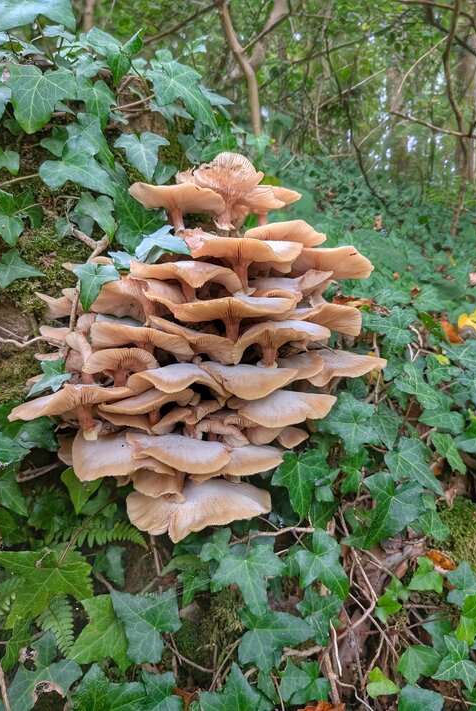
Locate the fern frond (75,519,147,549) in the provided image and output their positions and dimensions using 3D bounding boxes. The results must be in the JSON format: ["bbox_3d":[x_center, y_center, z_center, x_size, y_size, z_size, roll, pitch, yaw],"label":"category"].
[{"bbox_3d":[-0.163,0.227,0.630,0.085,0.031,0.030,-1,-30,-4],"label":"fern frond"}]

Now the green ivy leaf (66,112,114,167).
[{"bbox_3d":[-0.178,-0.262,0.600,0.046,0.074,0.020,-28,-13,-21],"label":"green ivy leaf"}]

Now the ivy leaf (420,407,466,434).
[{"bbox_3d":[0.313,0.100,0.760,0.059,0.015,0.042,1,50,9],"label":"ivy leaf"}]

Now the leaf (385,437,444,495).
[{"bbox_3d":[0.250,0.156,0.700,0.073,0.076,0.022,1,-28,7],"label":"leaf"}]

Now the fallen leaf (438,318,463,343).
[{"bbox_3d":[0.338,-0.040,0.789,0.023,0.011,0.070,-17,37,2],"label":"fallen leaf"}]

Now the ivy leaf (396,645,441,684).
[{"bbox_3d":[0.223,0.382,0.610,0.047,0.038,0.015,1,-30,7],"label":"ivy leaf"}]

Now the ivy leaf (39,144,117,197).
[{"bbox_3d":[-0.221,-0.255,0.680,0.095,0.086,0.022,-1,-30,-7],"label":"ivy leaf"}]

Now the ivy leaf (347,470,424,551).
[{"bbox_3d":[0.197,0.207,0.660,0.095,0.091,0.022,1,-21,7],"label":"ivy leaf"}]

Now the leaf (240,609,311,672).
[{"bbox_3d":[0.044,0.335,0.580,0.084,0.064,0.022,0,-27,0],"label":"leaf"}]

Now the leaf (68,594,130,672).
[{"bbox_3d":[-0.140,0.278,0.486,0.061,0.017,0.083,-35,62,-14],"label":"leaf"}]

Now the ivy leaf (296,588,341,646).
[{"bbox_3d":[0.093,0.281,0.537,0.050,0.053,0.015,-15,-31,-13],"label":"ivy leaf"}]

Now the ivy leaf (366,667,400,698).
[{"bbox_3d":[0.177,0.397,0.600,0.037,0.029,0.015,1,-30,7],"label":"ivy leaf"}]

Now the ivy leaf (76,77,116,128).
[{"bbox_3d":[-0.169,-0.307,0.599,0.038,0.067,0.015,-13,-4,-13],"label":"ivy leaf"}]

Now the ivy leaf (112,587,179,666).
[{"bbox_3d":[-0.107,0.313,0.570,0.073,0.076,0.022,0,-24,0],"label":"ivy leaf"}]

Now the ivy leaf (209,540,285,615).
[{"bbox_3d":[0.013,0.245,0.532,0.085,0.020,0.072,-9,54,-7],"label":"ivy leaf"}]

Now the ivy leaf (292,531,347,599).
[{"bbox_3d":[0.091,0.231,0.542,0.058,0.020,0.079,-13,54,-10],"label":"ivy leaf"}]

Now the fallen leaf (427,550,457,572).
[{"bbox_3d":[0.264,0.268,0.642,0.039,0.010,0.028,30,49,30],"label":"fallen leaf"}]

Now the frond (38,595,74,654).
[{"bbox_3d":[-0.198,0.298,0.541,0.040,0.063,0.015,-20,-28,-11],"label":"frond"}]

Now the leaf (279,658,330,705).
[{"bbox_3d":[0.072,0.352,0.532,0.053,0.018,0.041,4,50,3],"label":"leaf"}]

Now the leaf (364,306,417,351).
[{"bbox_3d":[0.215,-0.041,0.696,0.072,0.016,0.082,15,55,26],"label":"leaf"}]

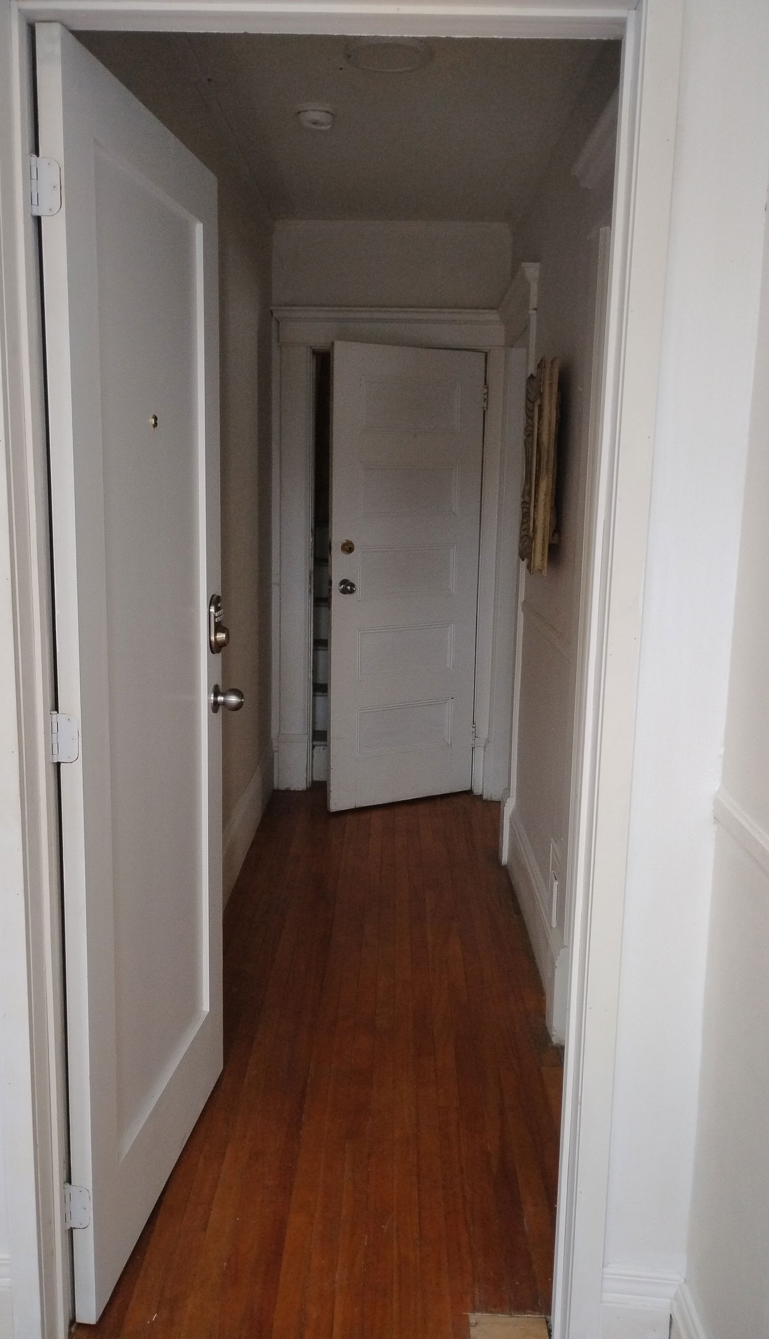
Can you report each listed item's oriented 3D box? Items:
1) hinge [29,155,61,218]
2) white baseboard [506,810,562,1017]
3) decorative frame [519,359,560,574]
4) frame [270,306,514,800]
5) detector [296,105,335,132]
[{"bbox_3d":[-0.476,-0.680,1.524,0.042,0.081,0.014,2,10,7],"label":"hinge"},{"bbox_3d":[0.473,0.741,3.510,0.030,0.215,1.200,1,10,1],"label":"white baseboard"},{"bbox_3d":[0.480,-0.629,3.403,0.065,0.620,0.480,1,10,1],"label":"decorative frame"},{"bbox_3d":[0.012,-0.495,4.888,1.030,2.155,0.140,1,10,1],"label":"frame"},{"bbox_3d":[-0.207,-1.643,3.231,0.116,0.048,0.116,1,10,1],"label":"detector"}]

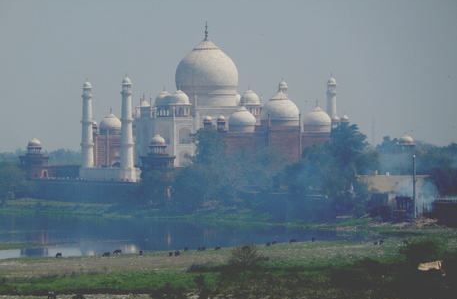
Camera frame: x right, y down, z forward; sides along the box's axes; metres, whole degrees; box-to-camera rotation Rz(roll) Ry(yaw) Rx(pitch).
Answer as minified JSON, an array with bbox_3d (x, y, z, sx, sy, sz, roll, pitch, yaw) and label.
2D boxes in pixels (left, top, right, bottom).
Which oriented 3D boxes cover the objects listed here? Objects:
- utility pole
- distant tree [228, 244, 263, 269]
[{"bbox_3d":[58.580,11.740,1380.000,0.650,20.000,0.650,0,0,0],"label":"utility pole"},{"bbox_3d":[2.990,18.970,770.000,5.900,4.600,5.500,0,0,0],"label":"distant tree"}]

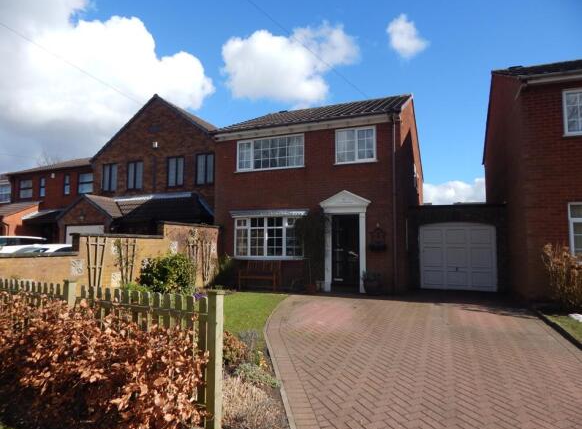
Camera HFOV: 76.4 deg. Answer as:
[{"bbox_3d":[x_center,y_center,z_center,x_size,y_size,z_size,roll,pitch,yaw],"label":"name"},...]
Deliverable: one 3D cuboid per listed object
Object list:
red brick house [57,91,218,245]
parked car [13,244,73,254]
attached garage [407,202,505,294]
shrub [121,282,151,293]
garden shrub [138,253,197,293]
[{"bbox_3d":[-4.549,-1.095,18.398,7.400,7.550,10.100,-2,-4,22],"label":"red brick house"},{"bbox_3d":[-6.932,1.590,11.015,1.750,1.440,4.150,-2,-4,22],"label":"parked car"},{"bbox_3d":[5.740,1.087,13.057,2.580,2.450,5.400,-2,-4,22],"label":"attached garage"},{"bbox_3d":[-3.436,1.722,8.121,0.600,0.450,0.520,-2,-4,22],"label":"shrub"},{"bbox_3d":[-3.005,1.482,8.941,1.300,1.080,1.200,-2,-4,22],"label":"garden shrub"}]

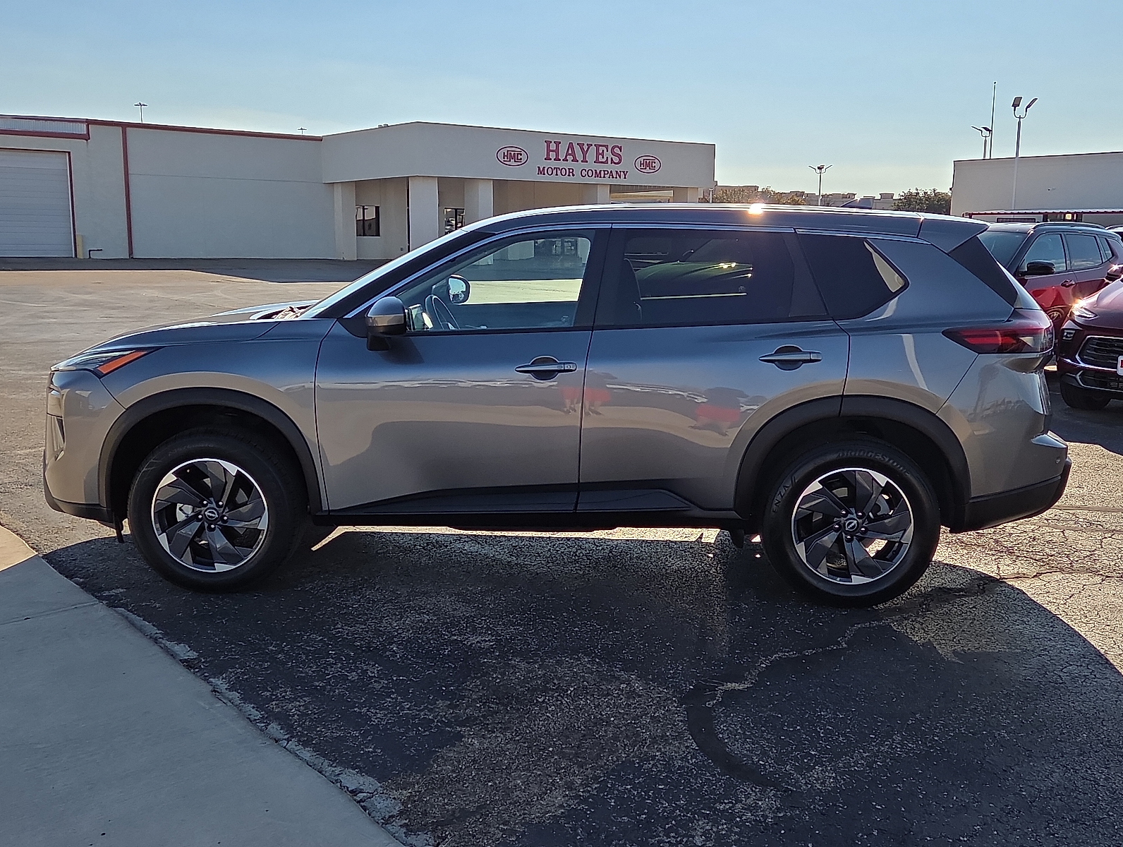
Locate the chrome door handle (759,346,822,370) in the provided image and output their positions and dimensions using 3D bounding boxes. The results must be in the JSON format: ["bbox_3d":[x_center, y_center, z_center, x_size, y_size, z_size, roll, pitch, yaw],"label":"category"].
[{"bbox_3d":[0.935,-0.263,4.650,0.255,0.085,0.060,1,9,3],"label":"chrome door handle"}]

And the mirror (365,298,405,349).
[{"bbox_3d":[-0.710,-0.409,4.632,0.165,0.205,0.235,1,9,3],"label":"mirror"}]

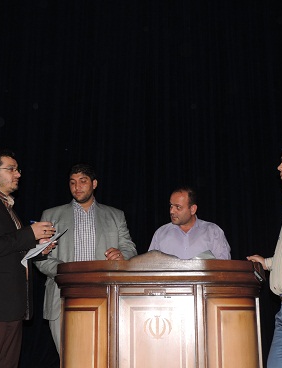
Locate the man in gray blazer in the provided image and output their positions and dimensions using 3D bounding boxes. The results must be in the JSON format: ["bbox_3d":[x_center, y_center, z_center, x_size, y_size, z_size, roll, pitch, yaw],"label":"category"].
[{"bbox_3d":[-0.324,0.724,3.230,0.600,1.770,0.420,0,-13,-7],"label":"man in gray blazer"}]

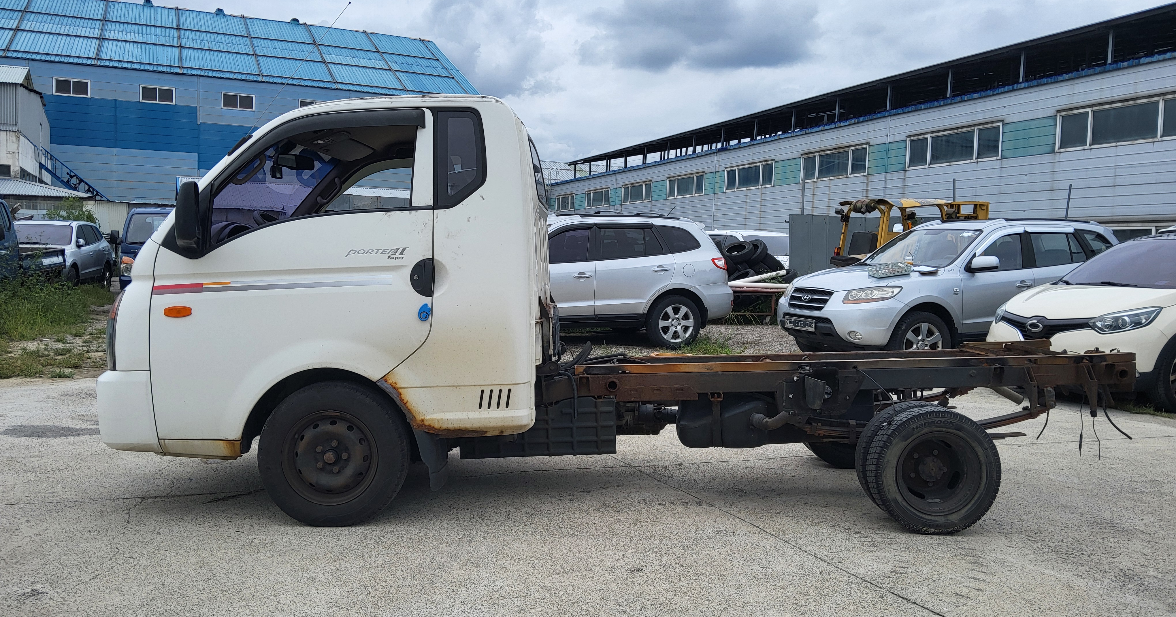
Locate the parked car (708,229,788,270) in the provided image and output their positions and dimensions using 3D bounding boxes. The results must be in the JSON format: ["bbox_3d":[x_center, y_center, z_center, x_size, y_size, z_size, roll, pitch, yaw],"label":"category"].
[{"bbox_3d":[3.580,-0.790,20.400,1.870,1.830,4.800,0,3,-22],"label":"parked car"}]

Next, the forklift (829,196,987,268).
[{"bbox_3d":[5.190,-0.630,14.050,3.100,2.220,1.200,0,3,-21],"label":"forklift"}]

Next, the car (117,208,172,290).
[{"bbox_3d":[-9.130,-1.150,19.700,1.740,1.960,4.950,0,3,-21],"label":"car"}]

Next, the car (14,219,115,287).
[{"bbox_3d":[-12.800,-1.240,20.950,1.890,1.760,4.650,1,3,-13],"label":"car"}]

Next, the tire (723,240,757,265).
[{"bbox_3d":[3.050,-1.125,17.850,0.650,0.220,0.650,-13,23,5],"label":"tire"}]

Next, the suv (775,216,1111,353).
[{"bbox_3d":[4.540,-0.210,10.880,4.675,1.760,1.890,-1,3,-23],"label":"suv"}]

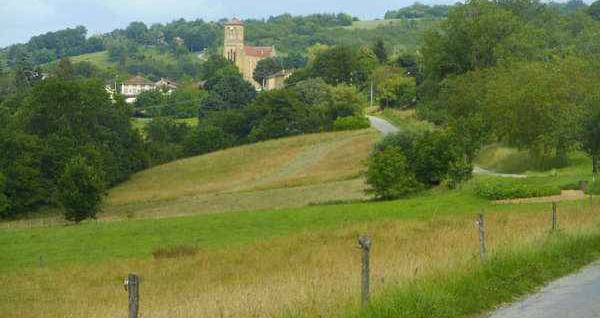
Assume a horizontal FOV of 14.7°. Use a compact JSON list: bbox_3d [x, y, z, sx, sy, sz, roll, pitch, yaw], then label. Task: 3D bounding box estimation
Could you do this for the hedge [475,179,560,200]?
[{"bbox_3d":[14.050,1.970,150.000,5.400,1.350,1.800,0,0,-15],"label":"hedge"}]

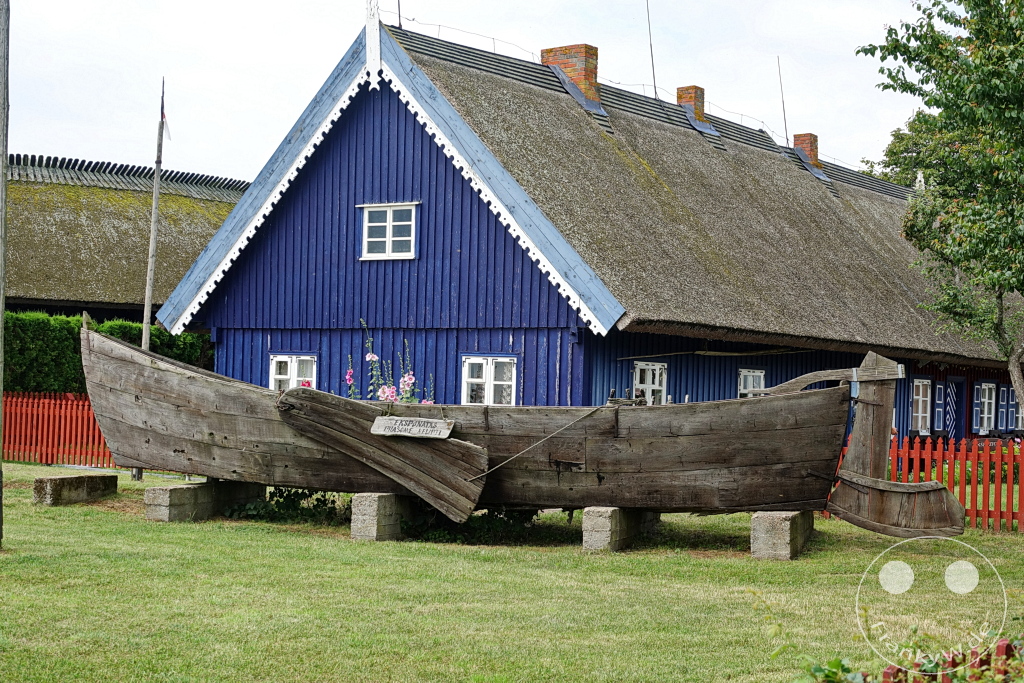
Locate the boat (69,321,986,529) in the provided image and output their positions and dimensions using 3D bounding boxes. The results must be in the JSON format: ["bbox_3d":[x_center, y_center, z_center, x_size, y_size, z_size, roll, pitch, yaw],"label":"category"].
[{"bbox_3d":[-0.387,0.864,18.046,10.400,1.950,2.400,1,-2,21],"label":"boat"}]

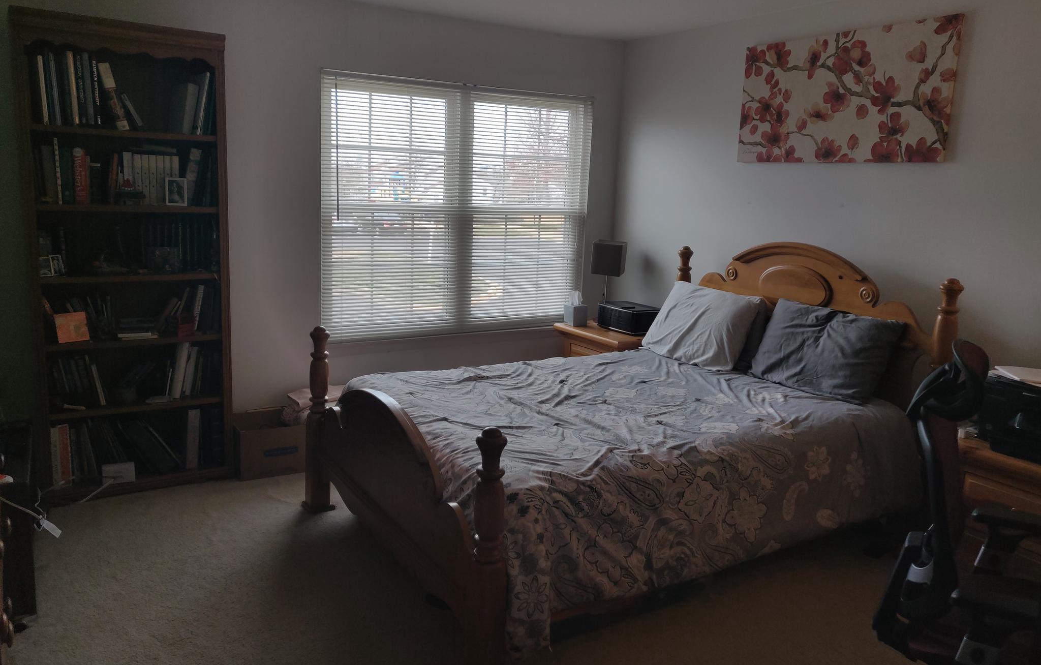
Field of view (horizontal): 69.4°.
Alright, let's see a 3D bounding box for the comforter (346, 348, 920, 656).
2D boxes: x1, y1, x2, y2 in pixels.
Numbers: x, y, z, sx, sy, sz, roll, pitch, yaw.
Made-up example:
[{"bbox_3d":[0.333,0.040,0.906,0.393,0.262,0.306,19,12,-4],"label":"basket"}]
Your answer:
[{"bbox_3d":[0.417,0.467,3.287,2.015,0.485,1.629,-5,13,-32],"label":"comforter"}]

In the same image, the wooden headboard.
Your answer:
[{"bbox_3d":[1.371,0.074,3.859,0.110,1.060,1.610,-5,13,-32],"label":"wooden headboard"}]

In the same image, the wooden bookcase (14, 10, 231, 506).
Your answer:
[{"bbox_3d":[-1.798,-0.305,3.487,0.806,2.101,0.305,-5,13,-32],"label":"wooden bookcase"}]

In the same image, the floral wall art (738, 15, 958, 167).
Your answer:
[{"bbox_3d":[1.525,-1.132,3.634,0.033,0.606,1.142,-5,13,-32],"label":"floral wall art"}]

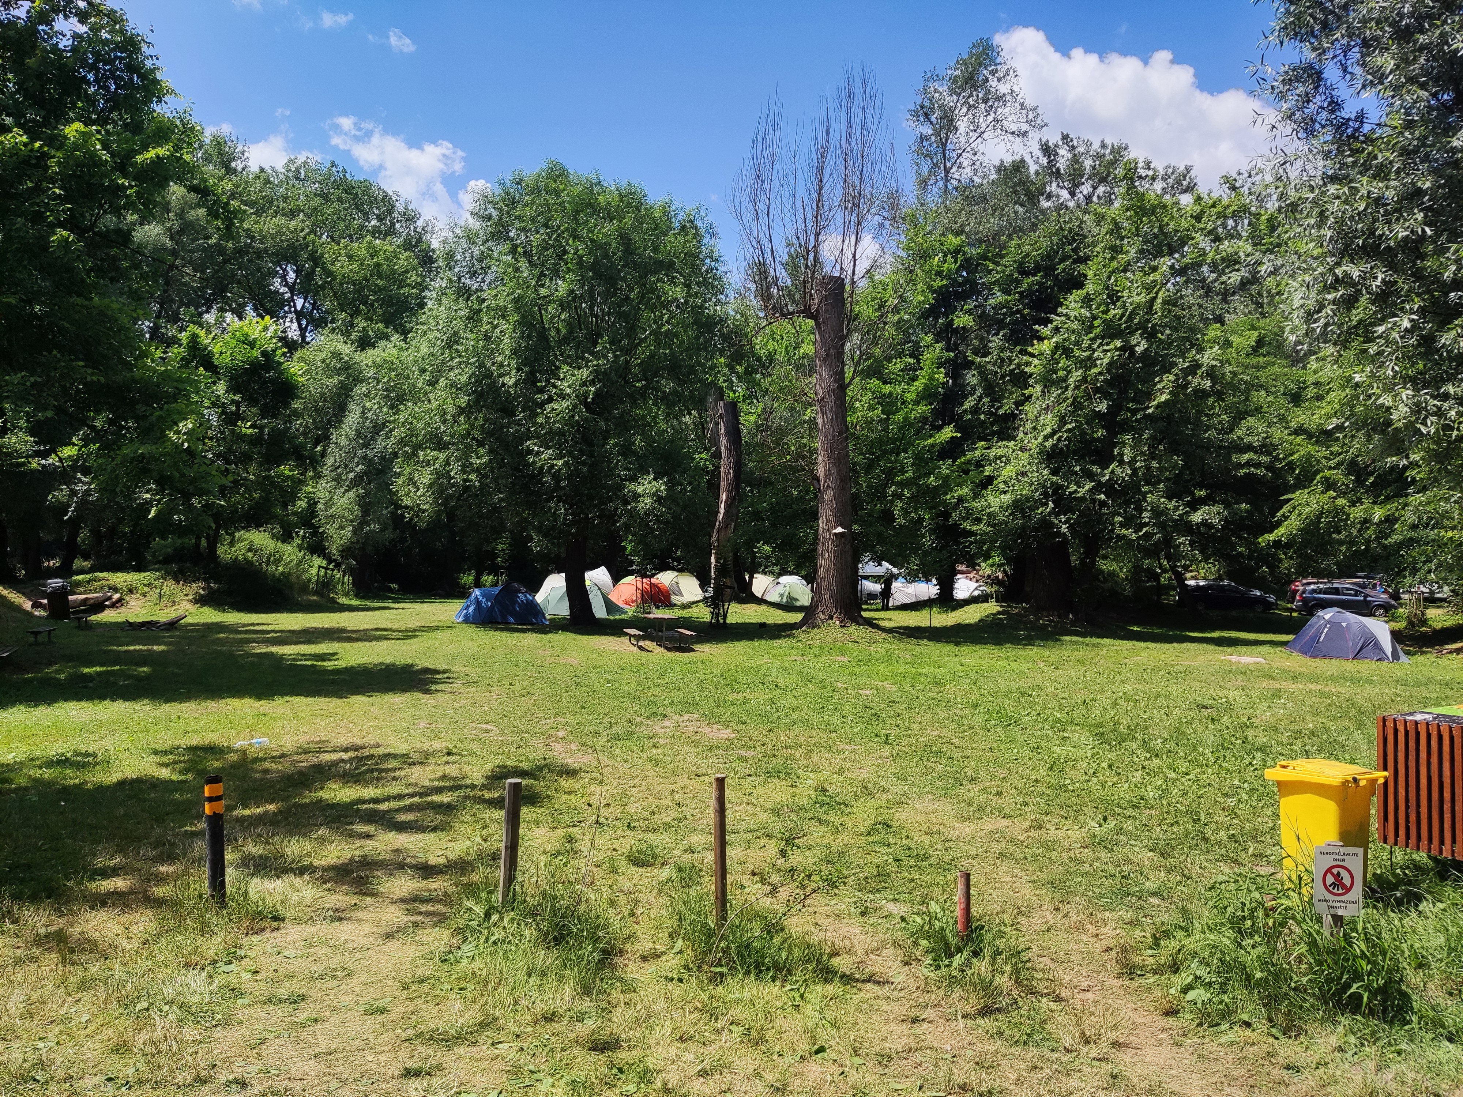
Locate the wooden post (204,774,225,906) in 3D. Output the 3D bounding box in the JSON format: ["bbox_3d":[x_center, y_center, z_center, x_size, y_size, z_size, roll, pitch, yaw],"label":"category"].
[{"bbox_3d":[-3.370,1.922,6.900,0.115,0.880,0.115,0,-1,0],"label":"wooden post"}]

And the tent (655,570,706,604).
[{"bbox_3d":[-2.666,1.949,53.000,2.300,1.700,2.800,1,-1,-37],"label":"tent"}]

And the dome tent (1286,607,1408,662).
[{"bbox_3d":[15.055,2.025,25.715,2.500,1.150,1.950,-1,-2,37],"label":"dome tent"}]

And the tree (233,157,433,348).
[{"bbox_3d":[-23.374,-10.027,62.000,11.800,26.000,11.000,0,-1,0],"label":"tree"}]

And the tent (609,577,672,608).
[{"bbox_3d":[-4.171,2.020,48.500,2.600,1.400,2.200,-1,-1,45],"label":"tent"}]

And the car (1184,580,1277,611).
[{"bbox_3d":[24.414,2.334,52.000,4.550,1.650,1.850,-1,-1,32],"label":"car"}]

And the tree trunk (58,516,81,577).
[{"bbox_3d":[-30.065,-0.130,48.000,0.950,2.900,0.800,0,-1,0],"label":"tree trunk"}]

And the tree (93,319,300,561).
[{"bbox_3d":[-24.781,-4.956,49.000,9.600,11.400,8.500,0,-1,0],"label":"tree"}]

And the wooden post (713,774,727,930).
[{"bbox_3d":[-0.053,1.525,5.250,0.055,0.810,0.055,-1,-1,0],"label":"wooden post"}]

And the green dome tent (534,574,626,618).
[{"bbox_3d":[-5.832,1.885,41.000,3.000,1.450,2.200,-1,-1,30],"label":"green dome tent"}]

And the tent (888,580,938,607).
[{"bbox_3d":[9.029,2.191,52.017,2.800,1.300,2.400,0,-2,18],"label":"tent"}]

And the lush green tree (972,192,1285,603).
[{"bbox_3d":[16.728,-6.234,44.500,12.800,17.900,12.000,0,-1,0],"label":"lush green tree"}]

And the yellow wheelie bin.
[{"bbox_3d":[4.000,1.930,7.100,0.480,0.930,0.550,1,-1,-31],"label":"yellow wheelie bin"}]

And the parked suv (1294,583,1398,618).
[{"bbox_3d":[29.356,2.453,50.320,4.450,1.570,1.800,0,-2,17],"label":"parked suv"}]

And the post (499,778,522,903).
[{"bbox_3d":[-1.176,1.578,5.620,0.079,0.715,0.079,3,-1,0],"label":"post"}]

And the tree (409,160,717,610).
[{"bbox_3d":[-5.136,-5.077,35.493,9.300,15.200,9.000,0,-1,0],"label":"tree"}]

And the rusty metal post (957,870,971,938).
[{"bbox_3d":[1.145,1.760,5.204,0.059,0.345,0.059,0,-1,0],"label":"rusty metal post"}]

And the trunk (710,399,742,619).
[{"bbox_3d":[-0.241,-1.853,44.500,1.300,8.900,1.200,0,-1,0],"label":"trunk"}]

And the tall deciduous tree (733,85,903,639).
[{"bbox_3d":[2.783,-6.641,35.234,5.500,18.400,5.300,0,-1,0],"label":"tall deciduous tree"}]

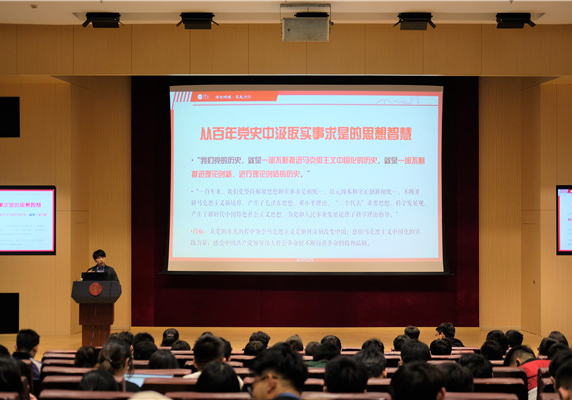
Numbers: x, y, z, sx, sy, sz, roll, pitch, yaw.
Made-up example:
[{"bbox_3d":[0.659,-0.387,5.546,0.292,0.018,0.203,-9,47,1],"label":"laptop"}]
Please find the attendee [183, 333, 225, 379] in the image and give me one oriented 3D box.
[{"bbox_3d":[-0.520,1.550,6.250,0.480,1.260,0.750,0,0,0],"label":"attendee"}]

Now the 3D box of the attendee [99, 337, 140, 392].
[{"bbox_3d":[-1.170,1.570,6.220,0.480,1.220,0.750,0,0,6],"label":"attendee"}]

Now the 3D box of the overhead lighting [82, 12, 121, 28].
[{"bbox_3d":[-2.970,-2.880,14.200,0.630,0.260,0.360,0,0,6],"label":"overhead lighting"}]

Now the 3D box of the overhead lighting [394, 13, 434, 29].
[{"bbox_3d":[2.060,-2.870,14.200,0.640,0.280,0.360,0,0,0],"label":"overhead lighting"}]

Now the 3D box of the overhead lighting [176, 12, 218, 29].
[{"bbox_3d":[-1.420,-2.870,14.200,0.650,0.270,0.360,0,0,0],"label":"overhead lighting"}]

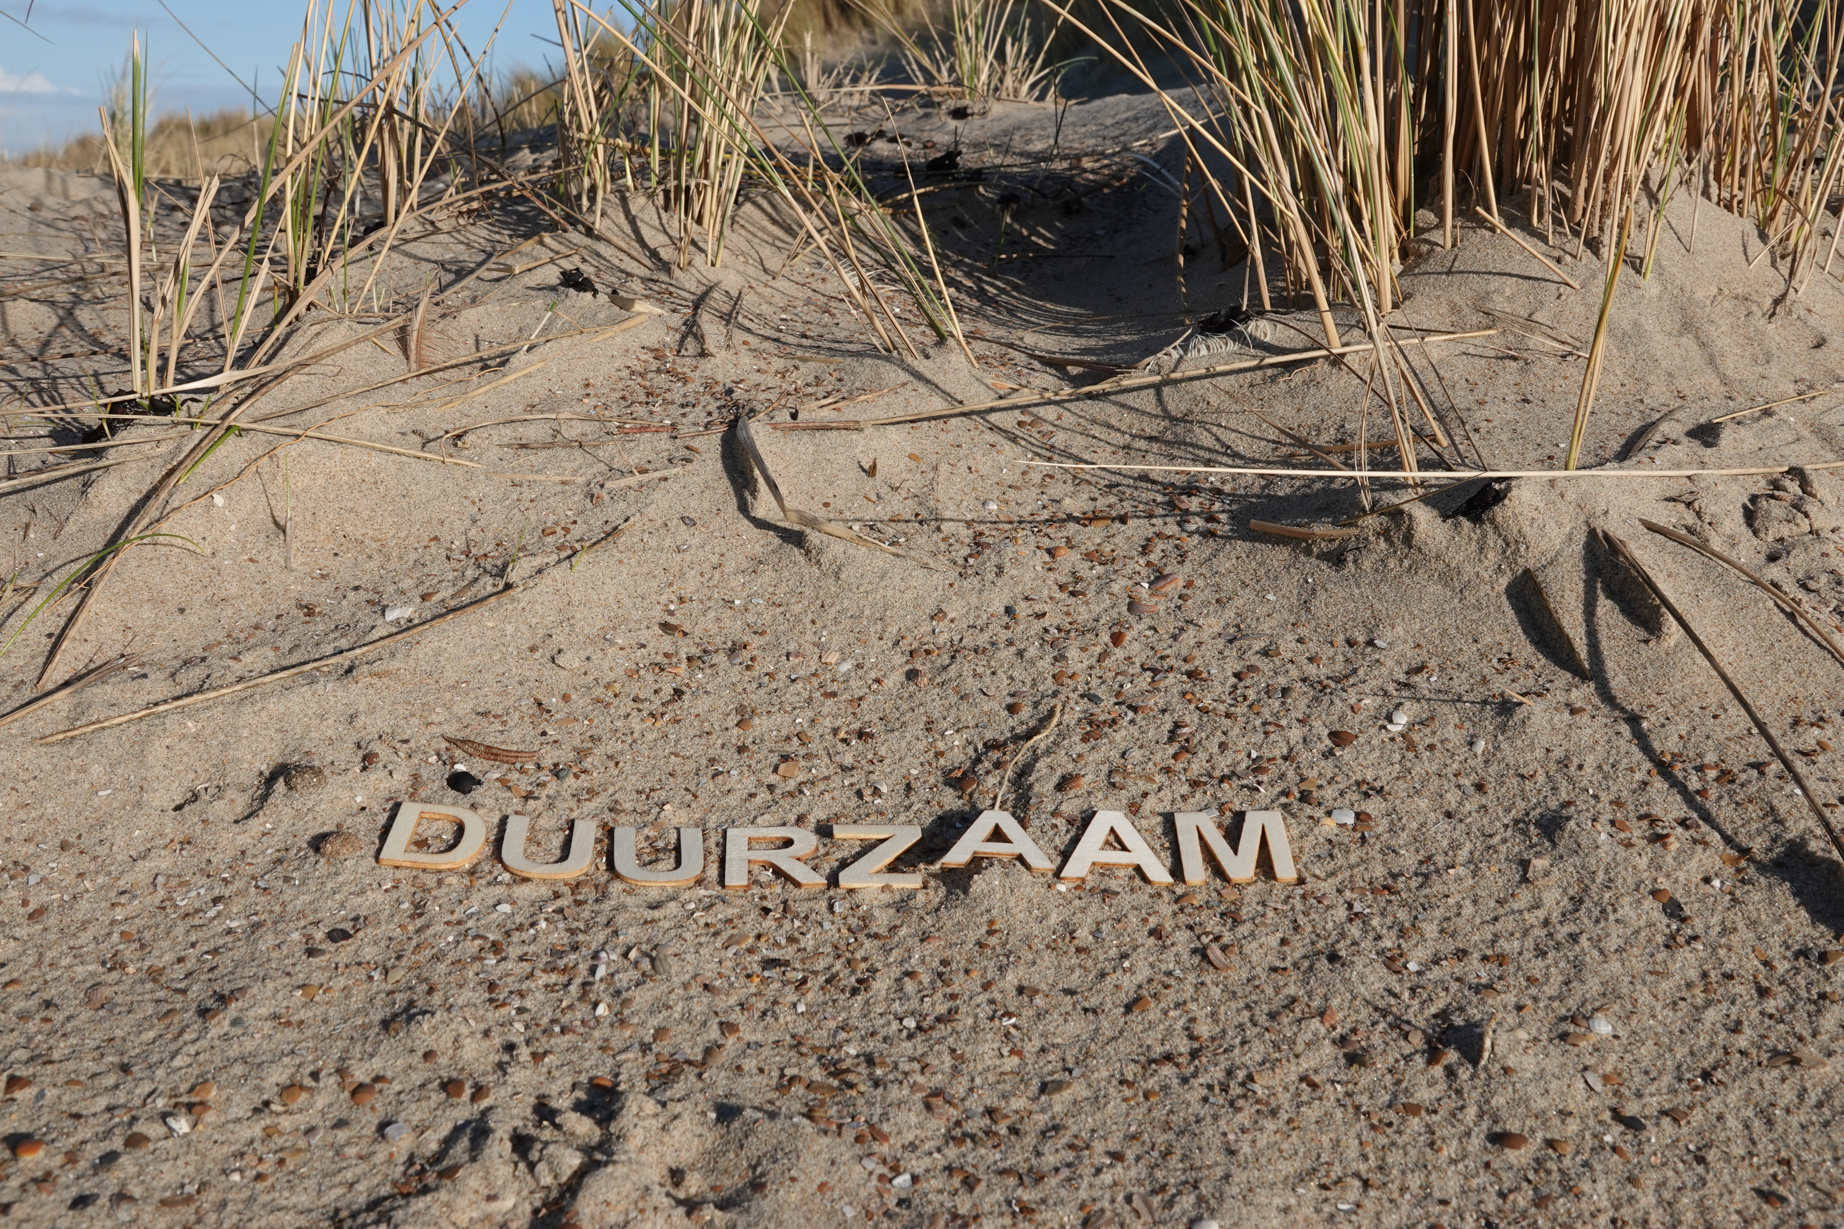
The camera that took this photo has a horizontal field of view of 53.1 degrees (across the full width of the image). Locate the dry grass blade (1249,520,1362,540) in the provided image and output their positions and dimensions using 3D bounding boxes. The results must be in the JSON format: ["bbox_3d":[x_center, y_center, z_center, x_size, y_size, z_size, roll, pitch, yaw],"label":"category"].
[{"bbox_3d":[0.254,-0.058,1.220,0.071,0.006,0.019,5,26,11],"label":"dry grass blade"}]

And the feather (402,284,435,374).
[{"bbox_3d":[-0.376,-0.215,1.380,0.020,0.071,0.018,12,13,0],"label":"feather"}]

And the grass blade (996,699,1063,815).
[{"bbox_3d":[0.056,0.068,0.957,0.013,0.011,0.109,9,29,18],"label":"grass blade"}]

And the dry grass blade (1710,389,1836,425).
[{"bbox_3d":[0.651,-0.162,1.409,0.117,0.005,0.005,-15,29,-16],"label":"dry grass blade"}]

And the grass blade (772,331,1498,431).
[{"bbox_3d":[0.189,-0.197,1.516,0.640,0.012,0.044,-9,27,-14],"label":"grass blade"}]

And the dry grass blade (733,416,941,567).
[{"bbox_3d":[-0.088,-0.089,1.287,0.067,0.019,0.286,-15,32,-28],"label":"dry grass blade"}]

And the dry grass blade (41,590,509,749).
[{"bbox_3d":[-0.357,0.025,1.060,0.290,0.005,0.017,-21,33,-37],"label":"dry grass blade"}]

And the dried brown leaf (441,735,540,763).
[{"bbox_3d":[-0.232,0.070,0.977,0.057,0.005,0.016,8,27,17],"label":"dried brown leaf"}]

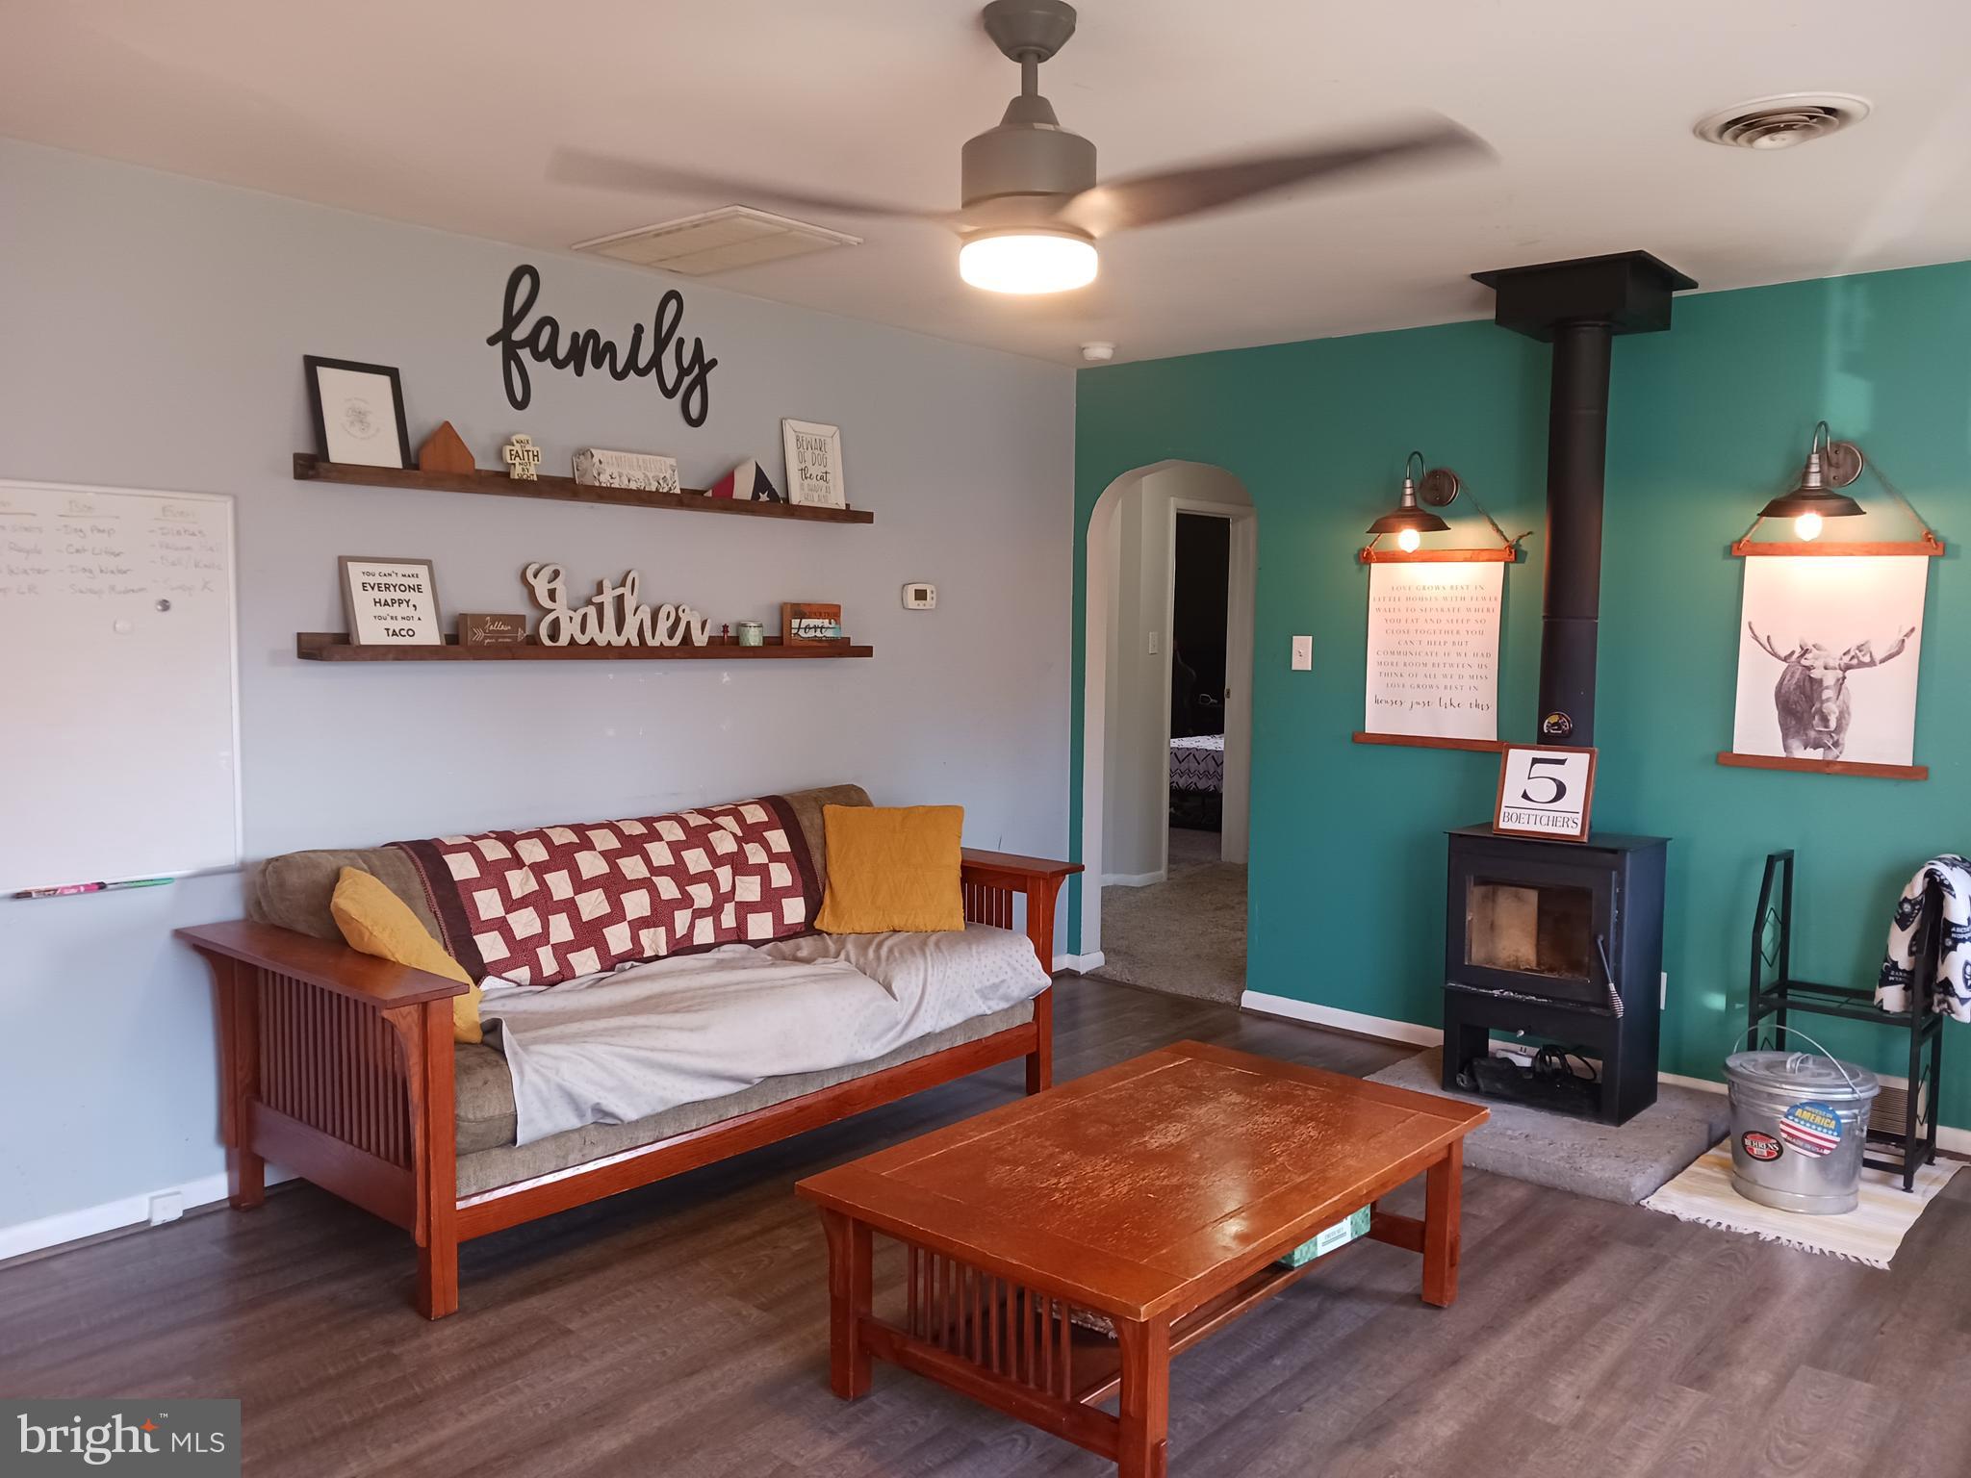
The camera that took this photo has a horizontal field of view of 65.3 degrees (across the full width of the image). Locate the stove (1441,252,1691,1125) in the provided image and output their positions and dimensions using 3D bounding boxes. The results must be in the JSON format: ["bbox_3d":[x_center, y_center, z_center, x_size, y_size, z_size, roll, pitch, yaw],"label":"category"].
[{"bbox_3d":[1.677,-0.128,4.446,0.534,2.346,0.509,5,6,42],"label":"stove"}]

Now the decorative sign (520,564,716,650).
[{"bbox_3d":[-1.042,-0.367,4.404,0.027,0.248,0.621,5,6,42],"label":"decorative sign"}]

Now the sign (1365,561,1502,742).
[{"bbox_3d":[1.503,-0.295,5.143,0.468,0.591,0.012,5,6,40],"label":"sign"}]

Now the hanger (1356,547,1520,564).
[{"bbox_3d":[1.501,-0.606,5.124,0.549,0.041,0.022,5,6,40],"label":"hanger"}]

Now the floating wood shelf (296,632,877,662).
[{"bbox_3d":[-1.030,-0.263,4.443,0.128,0.067,1.871,5,5,40],"label":"floating wood shelf"}]

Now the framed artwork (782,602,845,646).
[{"bbox_3d":[-0.565,-0.360,5.006,0.041,0.153,0.223,5,6,40],"label":"framed artwork"}]

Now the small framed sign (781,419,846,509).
[{"bbox_3d":[-0.556,-0.867,4.953,0.024,0.295,0.228,-4,0,42],"label":"small framed sign"}]

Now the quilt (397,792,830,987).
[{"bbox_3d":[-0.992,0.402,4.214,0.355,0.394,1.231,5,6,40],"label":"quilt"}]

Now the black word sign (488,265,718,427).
[{"bbox_3d":[-1.074,-1.111,4.388,0.013,0.375,0.770,5,6,42],"label":"black word sign"}]

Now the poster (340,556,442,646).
[{"bbox_3d":[-1.507,-0.337,3.912,0.020,0.246,0.238,-14,-6,40],"label":"poster"}]

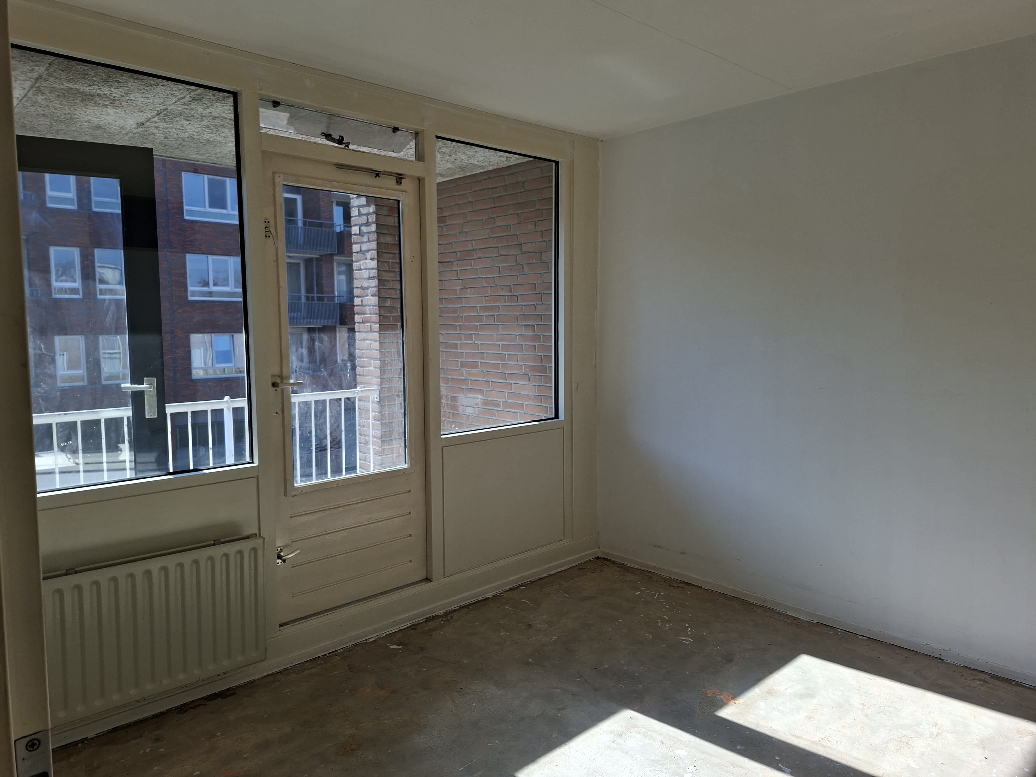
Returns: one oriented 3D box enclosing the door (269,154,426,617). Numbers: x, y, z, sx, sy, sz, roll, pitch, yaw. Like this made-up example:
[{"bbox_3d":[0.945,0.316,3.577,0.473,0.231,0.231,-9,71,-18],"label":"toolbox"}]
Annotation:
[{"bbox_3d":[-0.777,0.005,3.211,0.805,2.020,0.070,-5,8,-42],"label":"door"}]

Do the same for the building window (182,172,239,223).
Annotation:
[{"bbox_3d":[-11.228,-7.033,25.474,2.250,1.660,0.130,-5,8,-42],"label":"building window"}]

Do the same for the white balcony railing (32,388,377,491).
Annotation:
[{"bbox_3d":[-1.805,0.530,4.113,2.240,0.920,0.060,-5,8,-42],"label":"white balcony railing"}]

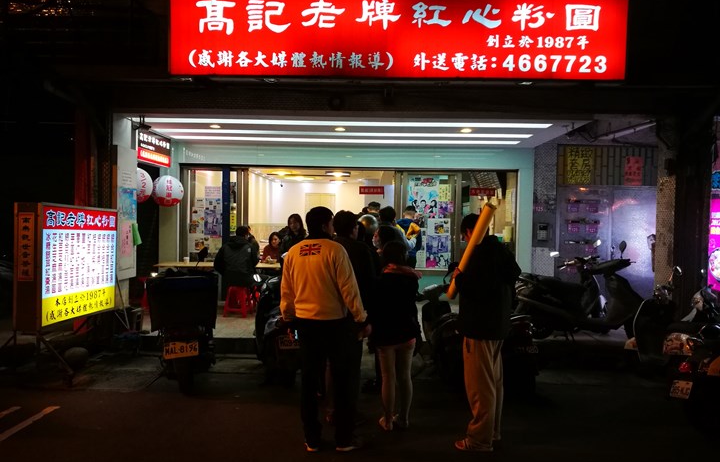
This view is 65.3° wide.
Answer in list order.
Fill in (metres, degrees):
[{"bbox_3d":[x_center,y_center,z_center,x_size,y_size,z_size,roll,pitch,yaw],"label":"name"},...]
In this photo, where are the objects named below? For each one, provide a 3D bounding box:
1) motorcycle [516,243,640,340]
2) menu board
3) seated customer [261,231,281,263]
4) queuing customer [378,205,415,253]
[{"bbox_3d":[2.783,0.784,7.120,1.750,1.170,0.680,1,0,-5],"label":"motorcycle"},{"bbox_3d":[-3.116,0.323,6.072,0.270,1.230,1.480,1,0,3],"label":"menu board"},{"bbox_3d":[-1.450,0.647,9.303,0.480,1.244,0.600,1,0,-5],"label":"seated customer"},{"bbox_3d":[0.442,0.499,7.000,0.520,1.660,0.340,1,0,9],"label":"queuing customer"}]

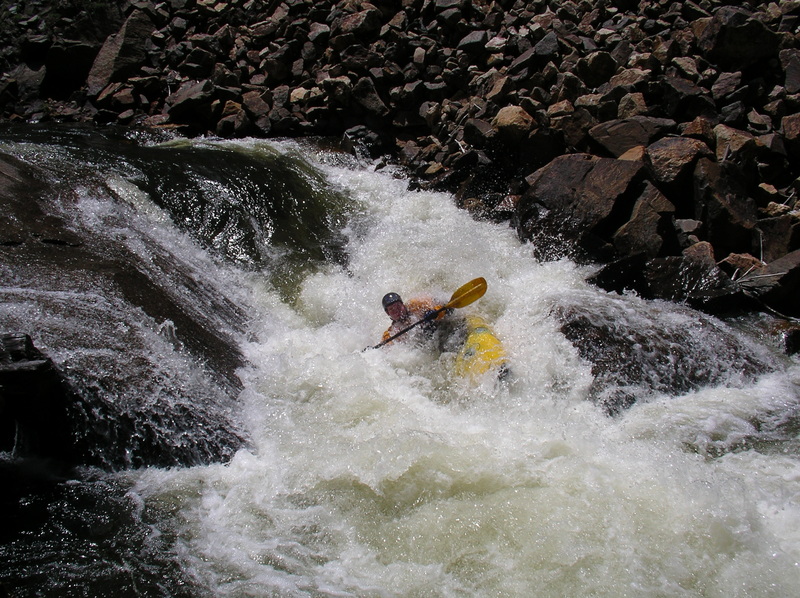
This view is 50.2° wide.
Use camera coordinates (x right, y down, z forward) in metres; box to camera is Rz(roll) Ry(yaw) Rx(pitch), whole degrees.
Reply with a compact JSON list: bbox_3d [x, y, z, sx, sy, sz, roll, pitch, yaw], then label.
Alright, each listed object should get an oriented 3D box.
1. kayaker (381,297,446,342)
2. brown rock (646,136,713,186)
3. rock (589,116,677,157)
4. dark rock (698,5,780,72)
[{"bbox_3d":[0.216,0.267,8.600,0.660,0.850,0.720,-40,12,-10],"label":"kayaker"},{"bbox_3d":[3.665,-1.803,11.200,0.880,0.580,0.720,7,21,18],"label":"brown rock"},{"bbox_3d":[3.199,-2.226,11.700,1.180,0.480,0.800,6,21,15],"label":"rock"},{"bbox_3d":[5.128,-3.934,12.900,1.280,0.860,1.000,8,22,22],"label":"dark rock"}]

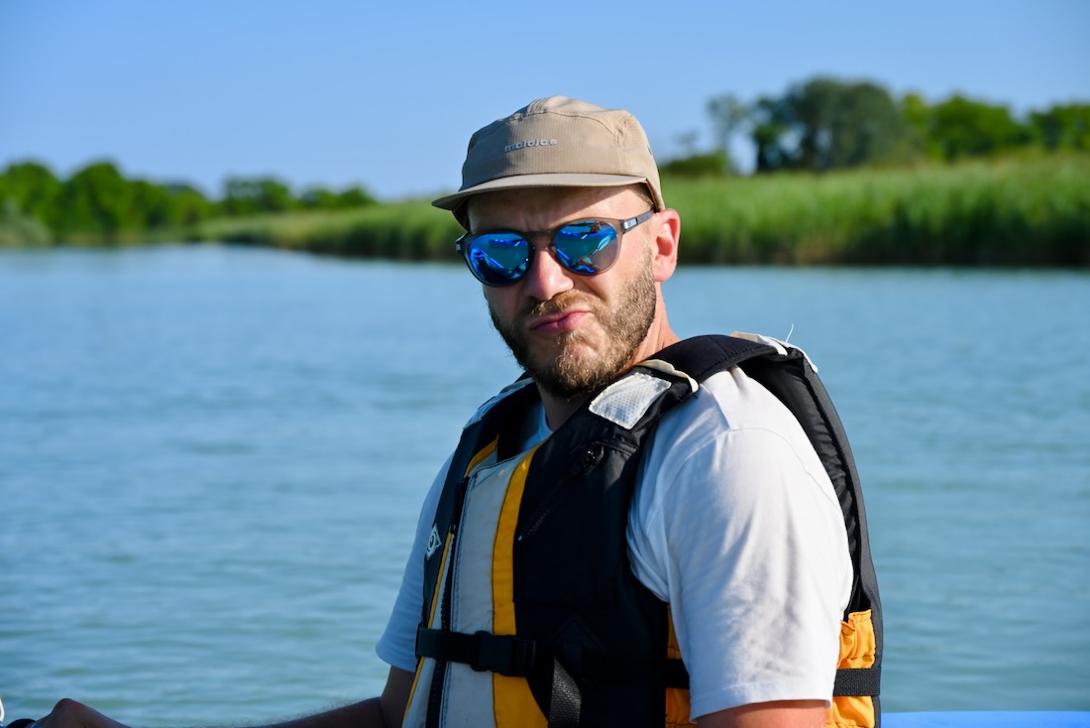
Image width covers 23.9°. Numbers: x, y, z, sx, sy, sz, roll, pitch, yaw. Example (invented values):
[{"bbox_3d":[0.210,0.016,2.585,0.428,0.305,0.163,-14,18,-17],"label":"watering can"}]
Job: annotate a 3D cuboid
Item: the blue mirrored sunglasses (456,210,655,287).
[{"bbox_3d":[0.017,-0.101,2.129,0.145,0.050,0.147,-6,6,17],"label":"blue mirrored sunglasses"}]

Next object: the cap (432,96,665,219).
[{"bbox_3d":[-0.001,-0.166,2.140,0.170,0.116,0.265,-7,-1,17],"label":"cap"}]

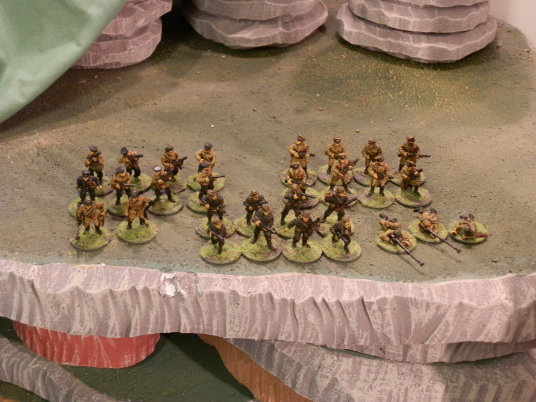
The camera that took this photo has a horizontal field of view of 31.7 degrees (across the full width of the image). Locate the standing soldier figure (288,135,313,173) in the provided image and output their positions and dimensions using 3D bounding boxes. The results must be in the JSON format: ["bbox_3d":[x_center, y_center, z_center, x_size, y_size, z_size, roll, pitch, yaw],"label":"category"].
[{"bbox_3d":[0.023,-0.032,0.655,0.015,0.031,0.013,-8,31,-15],"label":"standing soldier figure"}]

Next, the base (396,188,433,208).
[{"bbox_3d":[0.099,-0.003,0.637,0.025,0.003,0.025,2,32,0],"label":"base"}]

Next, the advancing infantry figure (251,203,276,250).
[{"bbox_3d":[-0.002,0.015,0.577,0.015,0.030,0.013,-7,32,-15],"label":"advancing infantry figure"}]

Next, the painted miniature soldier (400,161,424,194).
[{"bbox_3d":[0.098,-0.016,0.639,0.015,0.023,0.015,-12,32,-22],"label":"painted miniature soldier"}]

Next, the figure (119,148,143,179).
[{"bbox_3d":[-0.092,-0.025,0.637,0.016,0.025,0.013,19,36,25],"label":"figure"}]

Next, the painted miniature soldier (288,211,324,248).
[{"bbox_3d":[0.023,0.017,0.577,0.021,0.026,0.013,-1,31,-4],"label":"painted miniature soldier"}]

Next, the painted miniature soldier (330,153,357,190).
[{"bbox_3d":[0.052,-0.019,0.637,0.018,0.028,0.012,-3,31,-7],"label":"painted miniature soldier"}]

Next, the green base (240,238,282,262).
[{"bbox_3d":[-0.004,0.030,0.581,0.025,0.003,0.025,1,30,0],"label":"green base"}]

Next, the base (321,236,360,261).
[{"bbox_3d":[0.045,0.030,0.584,0.025,0.002,0.025,2,31,0],"label":"base"}]

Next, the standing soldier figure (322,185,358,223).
[{"bbox_3d":[0.045,0.003,0.598,0.015,0.027,0.017,-26,42,-37],"label":"standing soldier figure"}]

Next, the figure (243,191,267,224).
[{"bbox_3d":[-0.008,0.004,0.598,0.015,0.026,0.013,-6,31,-13],"label":"figure"}]

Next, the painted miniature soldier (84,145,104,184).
[{"bbox_3d":[-0.116,-0.025,0.631,0.013,0.028,0.011,-9,34,-17],"label":"painted miniature soldier"}]

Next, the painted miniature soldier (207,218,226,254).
[{"bbox_3d":[-0.031,0.019,0.573,0.013,0.024,0.015,-3,31,-9],"label":"painted miniature soldier"}]

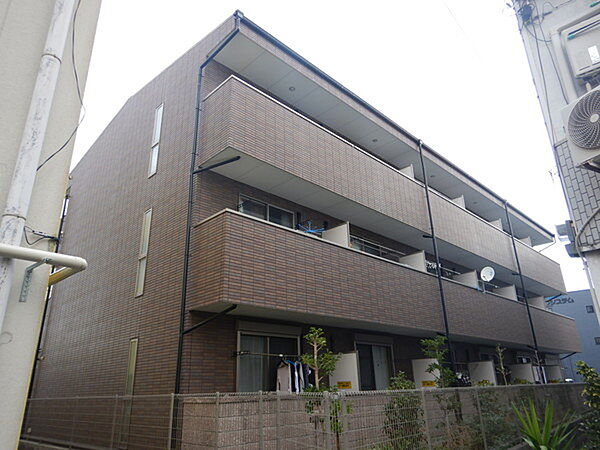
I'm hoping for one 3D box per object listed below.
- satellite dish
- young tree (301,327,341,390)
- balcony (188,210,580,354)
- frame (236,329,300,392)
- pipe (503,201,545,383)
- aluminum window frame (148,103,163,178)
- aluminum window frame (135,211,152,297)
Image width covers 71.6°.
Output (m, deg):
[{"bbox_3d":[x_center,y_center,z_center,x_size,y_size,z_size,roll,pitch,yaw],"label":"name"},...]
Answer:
[{"bbox_3d":[6.305,1.662,13.965,0.335,0.517,0.477,18,-28,-40],"label":"satellite dish"},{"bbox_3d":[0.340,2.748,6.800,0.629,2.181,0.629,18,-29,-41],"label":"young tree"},{"bbox_3d":[5.634,2.967,13.366,19.958,1.502,0.979,18,-29,-41],"label":"balcony"},{"bbox_3d":[-0.559,3.100,7.930,1.643,1.978,0.112,18,-29,-41],"label":"frame"},{"bbox_3d":[8.804,2.861,16.213,0.090,8.500,0.090,18,-29,-41],"label":"pipe"},{"bbox_3d":[-3.488,-2.049,10.151,0.101,1.978,0.396,18,-29,-41],"label":"aluminum window frame"},{"bbox_3d":[-3.414,0.592,9.110,0.101,1.978,0.396,18,-29,-41],"label":"aluminum window frame"}]

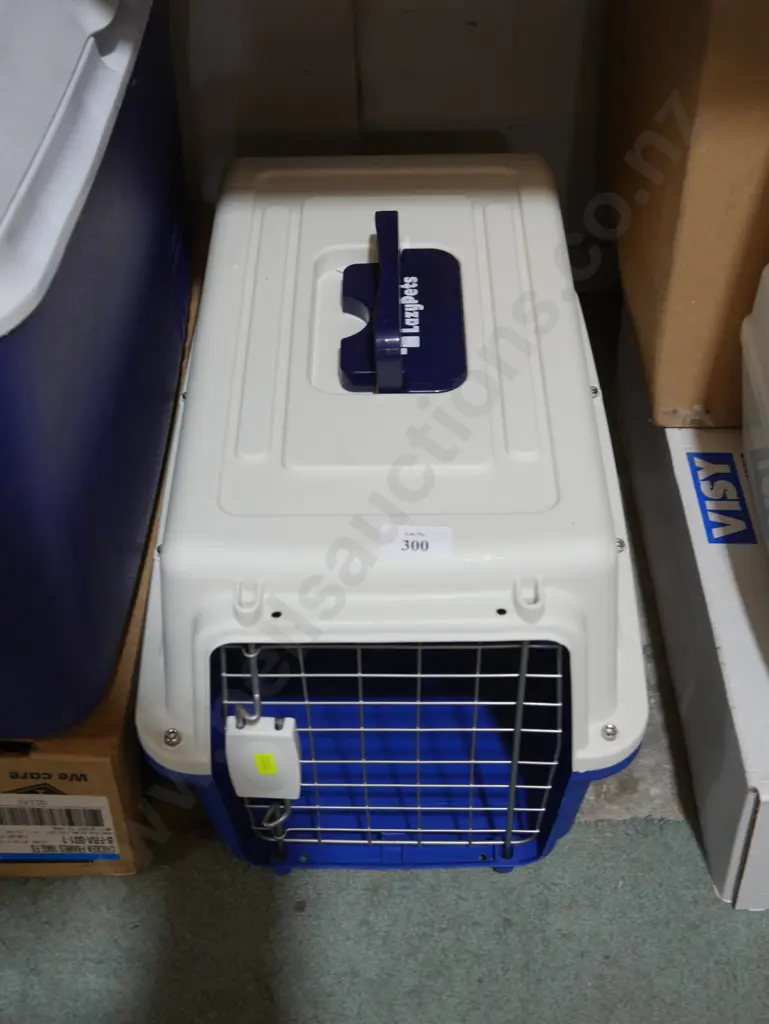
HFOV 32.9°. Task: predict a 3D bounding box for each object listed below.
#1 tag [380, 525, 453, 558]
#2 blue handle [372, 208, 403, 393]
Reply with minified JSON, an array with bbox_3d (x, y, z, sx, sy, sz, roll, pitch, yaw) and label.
[{"bbox_3d":[0.018,0.016,0.706,0.038,0.002,0.021,0,54,0],"label":"tag"},{"bbox_3d":[0.003,-0.141,0.859,0.017,0.041,0.148,0,44,1],"label":"blue handle"}]

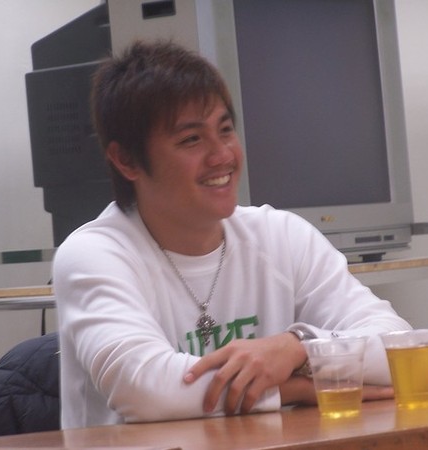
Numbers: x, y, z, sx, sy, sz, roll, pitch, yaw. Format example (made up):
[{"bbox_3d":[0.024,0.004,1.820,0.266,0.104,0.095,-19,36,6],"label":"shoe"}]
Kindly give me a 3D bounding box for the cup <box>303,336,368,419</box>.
[{"bbox_3d":[0.169,0.208,3.980,0.089,0.104,0.089,-4,1,0],"label":"cup"}]

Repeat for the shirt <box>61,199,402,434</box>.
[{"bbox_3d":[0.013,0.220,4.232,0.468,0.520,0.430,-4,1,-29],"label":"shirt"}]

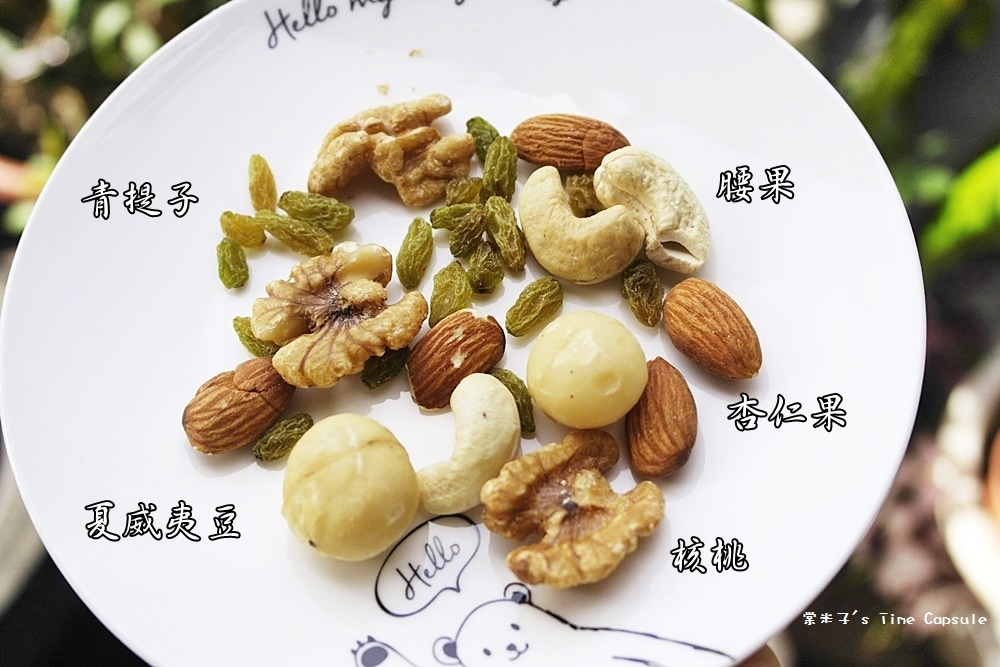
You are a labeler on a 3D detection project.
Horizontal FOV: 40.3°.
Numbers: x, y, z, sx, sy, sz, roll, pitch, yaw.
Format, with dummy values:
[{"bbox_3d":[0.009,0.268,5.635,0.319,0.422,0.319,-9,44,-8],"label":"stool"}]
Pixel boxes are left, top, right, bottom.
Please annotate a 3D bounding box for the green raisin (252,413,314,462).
[{"bbox_3d":[-0.038,0.018,0.240,0.013,0.006,0.007,-36,66,-14],"label":"green raisin"}]

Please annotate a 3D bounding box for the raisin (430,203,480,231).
[{"bbox_3d":[-0.008,-0.023,0.266,0.012,0.004,0.005,-12,62,-3],"label":"raisin"}]

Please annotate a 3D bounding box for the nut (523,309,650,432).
[{"bbox_3d":[0.015,0.006,0.235,0.021,0.020,0.021,-2,62,3],"label":"nut"}]

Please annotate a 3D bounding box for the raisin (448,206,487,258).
[{"bbox_3d":[-0.006,-0.019,0.255,0.006,0.005,0.011,22,66,15],"label":"raisin"}]

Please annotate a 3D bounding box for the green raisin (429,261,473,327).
[{"bbox_3d":[-0.010,-0.007,0.257,0.007,0.006,0.014,15,64,11],"label":"green raisin"}]

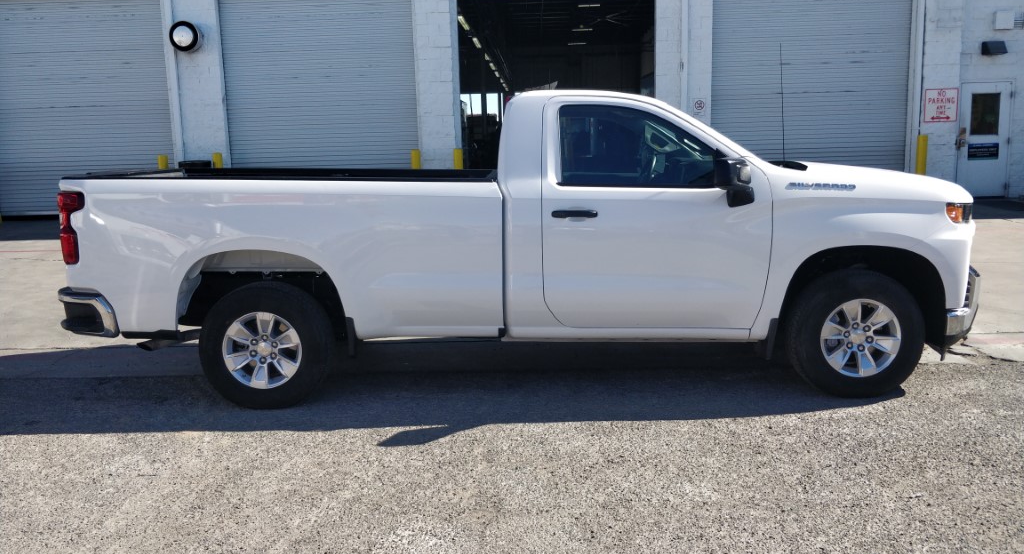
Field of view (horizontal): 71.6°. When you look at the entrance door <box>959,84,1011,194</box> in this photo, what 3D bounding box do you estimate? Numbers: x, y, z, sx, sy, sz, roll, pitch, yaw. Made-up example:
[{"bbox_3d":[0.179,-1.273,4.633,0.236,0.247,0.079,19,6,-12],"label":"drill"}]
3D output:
[{"bbox_3d":[8.842,-2.562,13.350,0.920,2.150,0.080,-1,8,1],"label":"entrance door"}]

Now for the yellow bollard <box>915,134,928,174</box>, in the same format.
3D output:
[{"bbox_3d":[7.313,-1.954,12.698,0.170,1.140,0.170,-1,8,1],"label":"yellow bollard"}]

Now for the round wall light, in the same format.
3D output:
[{"bbox_3d":[-5.981,-4.399,13.049,0.540,0.540,0.220,-1,8,1],"label":"round wall light"}]

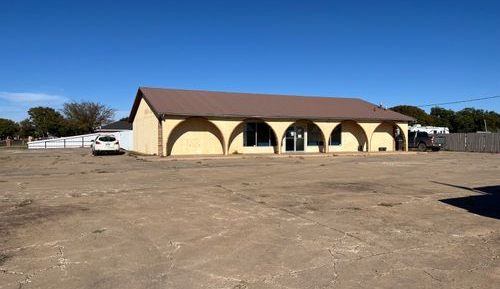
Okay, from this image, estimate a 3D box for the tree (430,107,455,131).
[{"bbox_3d":[37.745,-3.560,73.943,5.720,7.270,5.720,0,1,0],"label":"tree"}]

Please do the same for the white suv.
[{"bbox_3d":[-12.008,-0.031,31.172,1.890,1.710,4.800,0,1,-25],"label":"white suv"}]

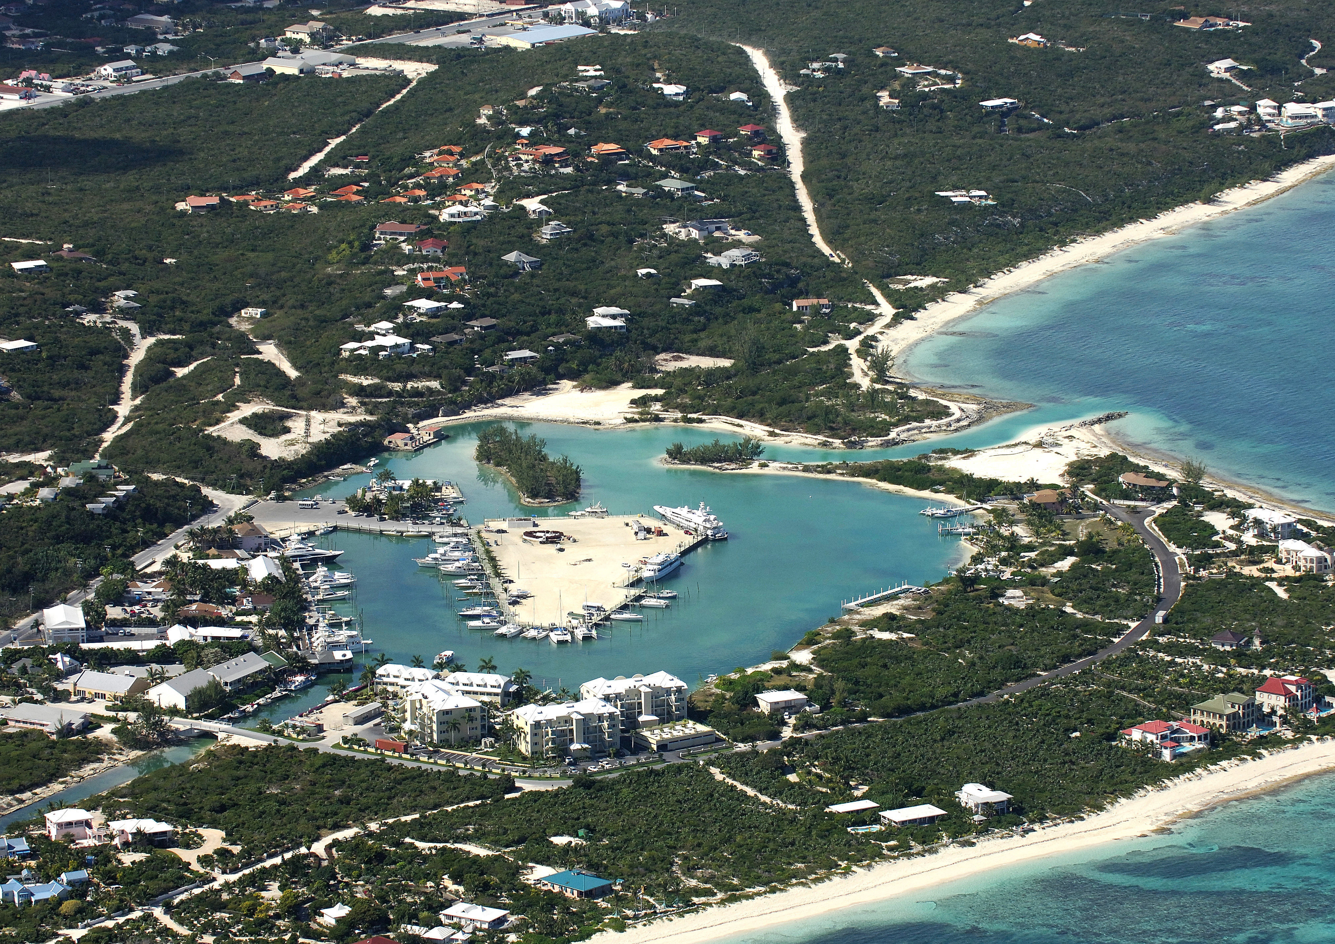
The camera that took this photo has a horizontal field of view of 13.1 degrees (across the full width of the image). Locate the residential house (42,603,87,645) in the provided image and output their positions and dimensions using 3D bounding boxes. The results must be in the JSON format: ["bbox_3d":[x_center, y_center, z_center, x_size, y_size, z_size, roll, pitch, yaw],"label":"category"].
[{"bbox_3d":[-228.420,58.300,2206.860,15.500,10.000,27.500,-2,13,-6],"label":"residential house"}]

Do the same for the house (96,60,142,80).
[{"bbox_3d":[-330.590,-243.150,3508.370,14.500,8.600,21.500,10,17,40],"label":"house"}]

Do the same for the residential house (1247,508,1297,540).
[{"bbox_3d":[246.540,20.630,2357.060,9.500,8.500,24.500,-6,14,-24],"label":"residential house"}]

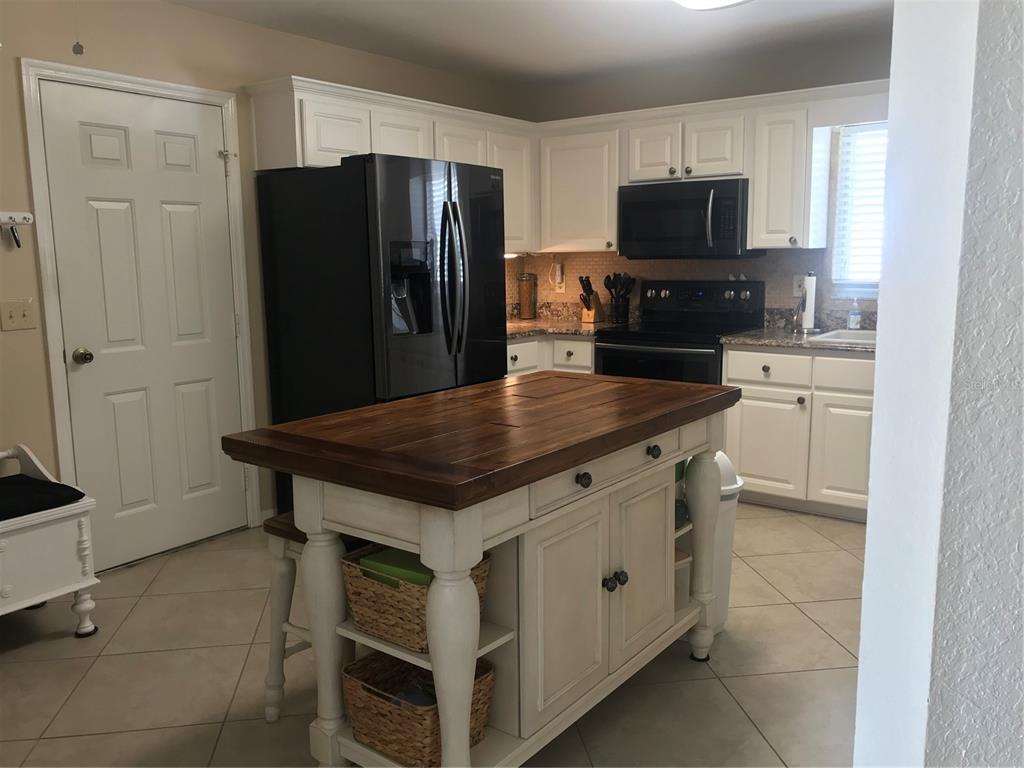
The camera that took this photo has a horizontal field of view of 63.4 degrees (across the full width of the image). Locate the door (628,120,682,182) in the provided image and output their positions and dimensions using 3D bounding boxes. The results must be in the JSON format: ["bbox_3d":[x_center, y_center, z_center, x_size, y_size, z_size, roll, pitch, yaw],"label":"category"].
[{"bbox_3d":[0.833,-1.335,4.801,0.333,0.310,0.025,6,11,37],"label":"door"}]

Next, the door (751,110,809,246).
[{"bbox_3d":[1.424,-1.078,4.398,0.280,0.712,0.022,6,11,37],"label":"door"}]

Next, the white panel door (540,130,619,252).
[{"bbox_3d":[0.413,-1.166,5.083,0.555,0.698,0.020,6,11,37],"label":"white panel door"}]

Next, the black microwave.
[{"bbox_3d":[1.043,-0.940,4.805,0.756,0.416,0.402,6,11,37],"label":"black microwave"}]

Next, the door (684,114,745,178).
[{"bbox_3d":[1.121,-1.307,4.586,0.348,0.315,0.025,6,11,37],"label":"door"}]

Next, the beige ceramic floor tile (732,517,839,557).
[{"bbox_3d":[1.243,0.734,3.991,0.505,0.012,0.505,-2,9,-8],"label":"beige ceramic floor tile"}]

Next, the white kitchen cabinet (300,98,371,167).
[{"bbox_3d":[-0.976,-1.206,4.106,0.335,0.320,0.440,6,11,37],"label":"white kitchen cabinet"}]

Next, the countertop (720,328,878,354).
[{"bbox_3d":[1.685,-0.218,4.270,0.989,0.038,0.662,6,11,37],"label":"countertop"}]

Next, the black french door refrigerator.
[{"bbox_3d":[-0.606,-0.185,4.216,0.840,1.780,0.908,6,11,37],"label":"black french door refrigerator"}]

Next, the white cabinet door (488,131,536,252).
[{"bbox_3d":[-0.008,-1.173,5.120,0.025,0.707,0.440,6,11,37],"label":"white cabinet door"}]

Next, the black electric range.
[{"bbox_3d":[0.971,0.002,4.828,0.768,1.172,0.682,6,11,37],"label":"black electric range"}]

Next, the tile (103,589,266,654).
[{"bbox_3d":[-1.204,0.895,3.137,0.505,0.012,0.505,-2,9,-8],"label":"tile"}]

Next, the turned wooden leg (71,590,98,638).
[{"bbox_3d":[-1.560,0.833,3.023,0.085,0.159,0.085,6,11,37],"label":"turned wooden leg"}]

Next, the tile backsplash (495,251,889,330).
[{"bbox_3d":[1.036,-0.596,5.111,2.489,0.459,0.020,6,11,37],"label":"tile backsplash"}]

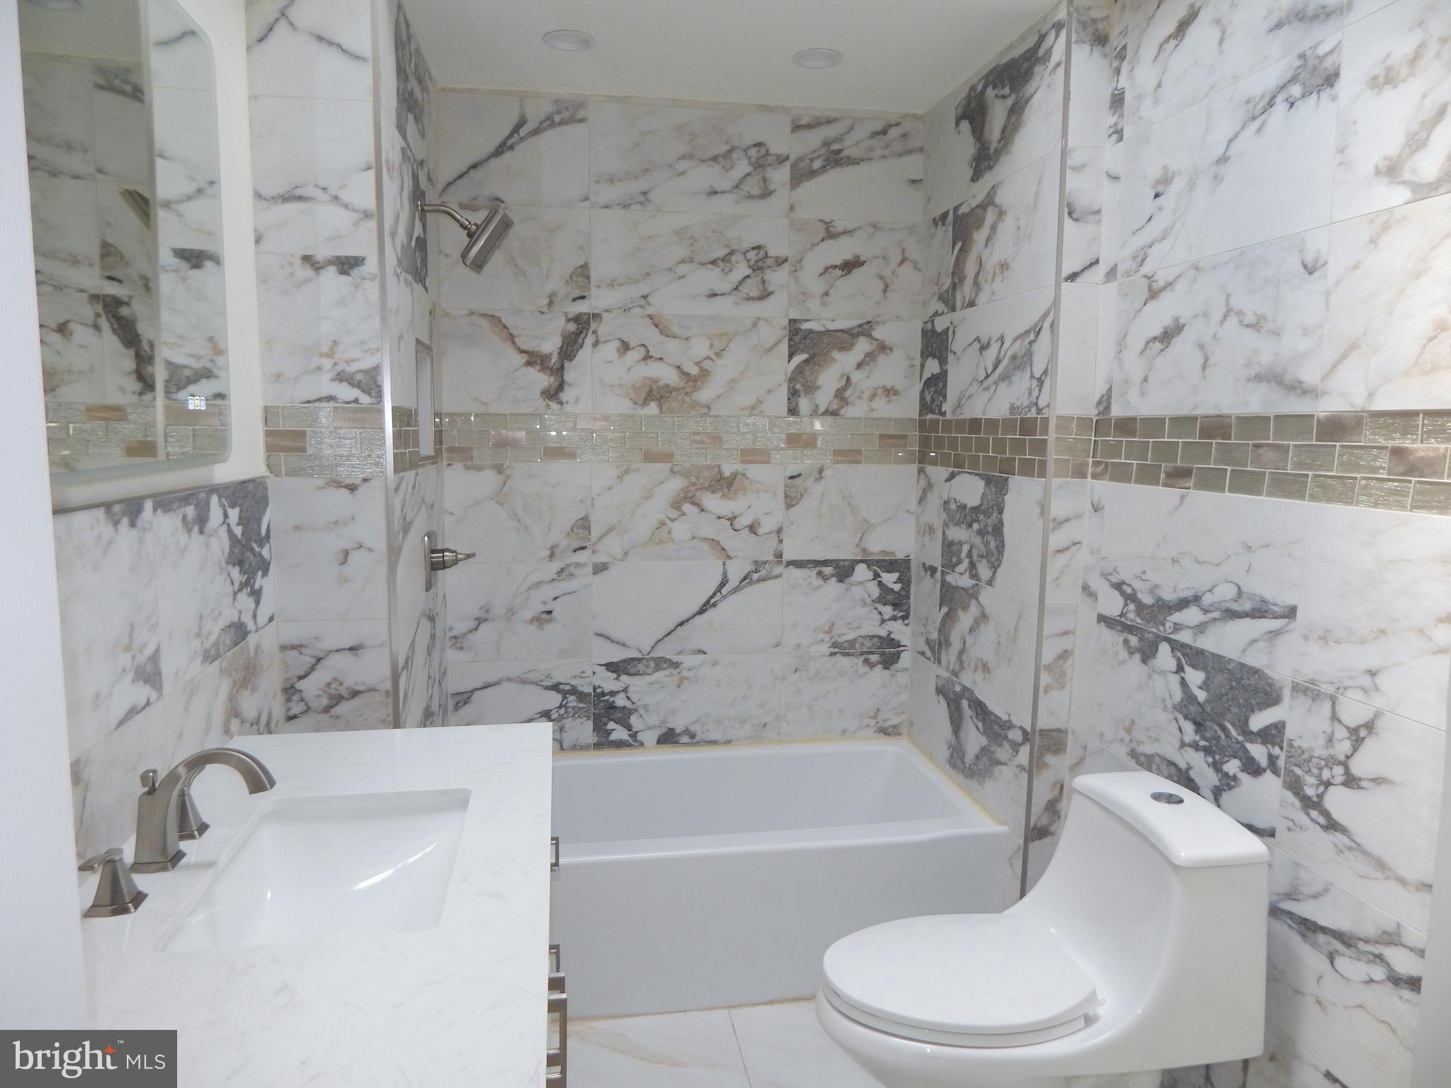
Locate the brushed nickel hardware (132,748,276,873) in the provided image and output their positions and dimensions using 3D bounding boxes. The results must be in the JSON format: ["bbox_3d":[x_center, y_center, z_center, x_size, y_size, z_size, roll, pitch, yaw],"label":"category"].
[{"bbox_3d":[-0.690,0.348,1.224,0.178,0.154,0.052,-1,7,-10],"label":"brushed nickel hardware"}]

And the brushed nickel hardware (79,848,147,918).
[{"bbox_3d":[-0.732,0.400,1.087,0.055,0.084,0.106,-1,7,-10],"label":"brushed nickel hardware"}]

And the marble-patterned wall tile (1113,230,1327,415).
[{"bbox_3d":[0.936,-0.406,1.807,0.010,0.298,0.585,-1,7,-10],"label":"marble-patterned wall tile"}]

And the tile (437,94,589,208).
[{"bbox_3d":[-0.619,-1.144,2.693,0.436,0.301,0.012,-1,7,-8],"label":"tile"}]

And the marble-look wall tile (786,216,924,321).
[{"bbox_3d":[0.410,-0.849,2.878,0.428,0.296,0.010,-1,7,-10],"label":"marble-look wall tile"}]

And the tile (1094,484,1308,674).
[{"bbox_3d":[0.933,0.045,1.861,0.010,0.305,0.605,-1,7,-10],"label":"tile"}]

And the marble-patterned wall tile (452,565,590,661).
[{"bbox_3d":[-0.632,0.210,2.867,0.436,0.305,0.012,-1,7,-8],"label":"marble-patterned wall tile"}]

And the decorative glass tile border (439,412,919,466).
[{"bbox_3d":[-0.109,-0.323,2.879,1.488,0.151,0.010,-1,7,-10],"label":"decorative glass tile border"}]

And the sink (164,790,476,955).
[{"bbox_3d":[-0.515,0.509,1.251,0.330,0.159,0.438,-1,7,-10],"label":"sink"}]

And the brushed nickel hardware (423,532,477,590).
[{"bbox_3d":[-0.729,0.046,2.456,0.127,0.155,0.145,-1,7,-8],"label":"brushed nickel hardware"}]

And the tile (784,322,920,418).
[{"bbox_3d":[0.409,-0.554,2.937,0.441,0.305,0.010,-1,7,-10],"label":"tile"}]

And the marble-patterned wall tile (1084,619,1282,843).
[{"bbox_3d":[0.930,0.347,1.900,0.010,0.305,0.605,-1,7,-10],"label":"marble-patterned wall tile"}]

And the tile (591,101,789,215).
[{"bbox_3d":[-0.102,-1.148,2.770,0.605,0.301,0.012,-1,7,-8],"label":"tile"}]

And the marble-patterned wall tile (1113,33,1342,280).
[{"bbox_3d":[0.938,-0.708,1.772,0.010,0.305,0.605,-1,7,-10],"label":"marble-patterned wall tile"}]

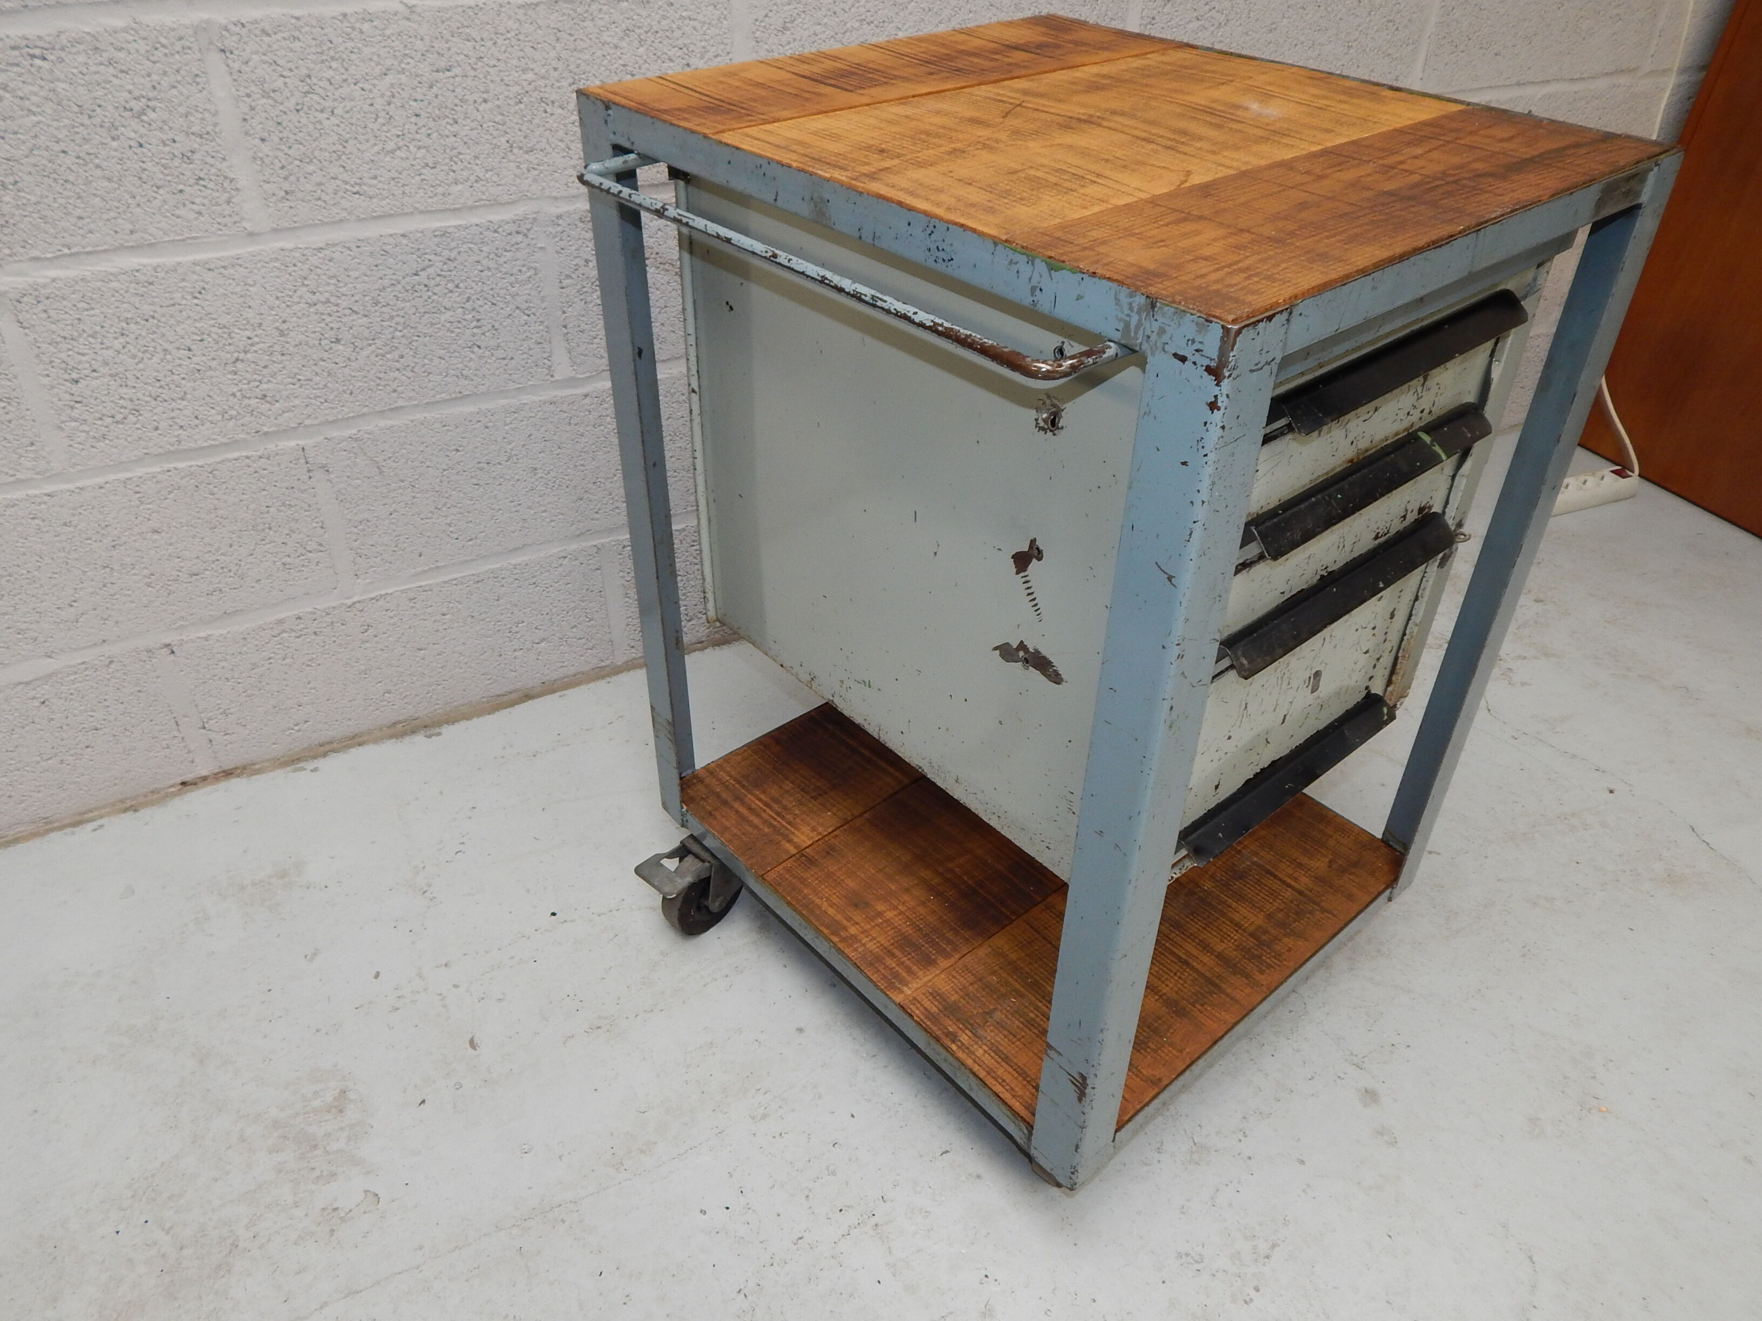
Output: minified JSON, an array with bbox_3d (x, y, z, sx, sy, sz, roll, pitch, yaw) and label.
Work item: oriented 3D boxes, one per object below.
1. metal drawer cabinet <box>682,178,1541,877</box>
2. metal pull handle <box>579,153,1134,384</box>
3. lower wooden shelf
[{"bbox_3d":[0.159,-0.162,1.060,0.392,0.406,0.536,-27,45,-33],"label":"metal drawer cabinet"},{"bbox_3d":[-0.042,-0.239,0.742,0.055,0.012,0.443,-27,45,-32],"label":"metal pull handle"},{"bbox_3d":[0.146,0.171,1.269,0.486,0.025,0.560,-27,45,-32],"label":"lower wooden shelf"}]

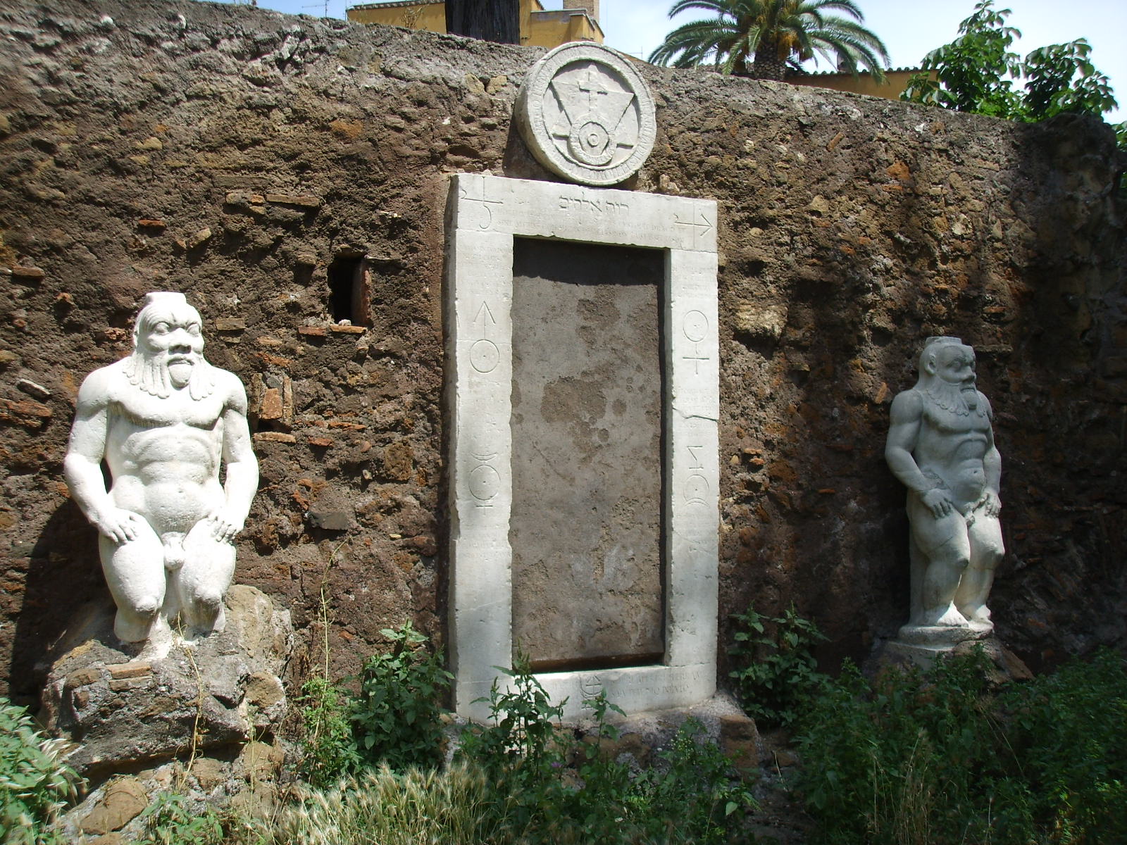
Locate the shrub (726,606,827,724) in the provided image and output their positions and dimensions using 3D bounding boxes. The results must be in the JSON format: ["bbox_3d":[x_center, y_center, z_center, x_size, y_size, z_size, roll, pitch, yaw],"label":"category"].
[{"bbox_3d":[1.055,1.198,6.250,0.470,0.610,0.380,1,-3,-24],"label":"shrub"}]

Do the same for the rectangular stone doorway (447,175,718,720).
[{"bbox_3d":[0.100,0.107,5.980,1.341,2.400,0.200,1,-3,-24],"label":"rectangular stone doorway"}]

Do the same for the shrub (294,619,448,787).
[{"bbox_3d":[-0.796,1.177,5.330,0.600,0.680,0.420,1,-3,-24],"label":"shrub"}]

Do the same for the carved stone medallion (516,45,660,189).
[{"bbox_3d":[0.099,-1.438,6.035,0.670,0.670,0.170,1,-3,-24],"label":"carved stone medallion"}]

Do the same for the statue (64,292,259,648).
[{"bbox_3d":[-1.542,0.181,4.870,0.730,1.360,0.460,2,-3,-29],"label":"statue"}]

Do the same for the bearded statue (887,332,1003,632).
[{"bbox_3d":[1.990,0.328,6.620,0.690,1.550,0.480,2,-3,-28],"label":"bearded statue"}]

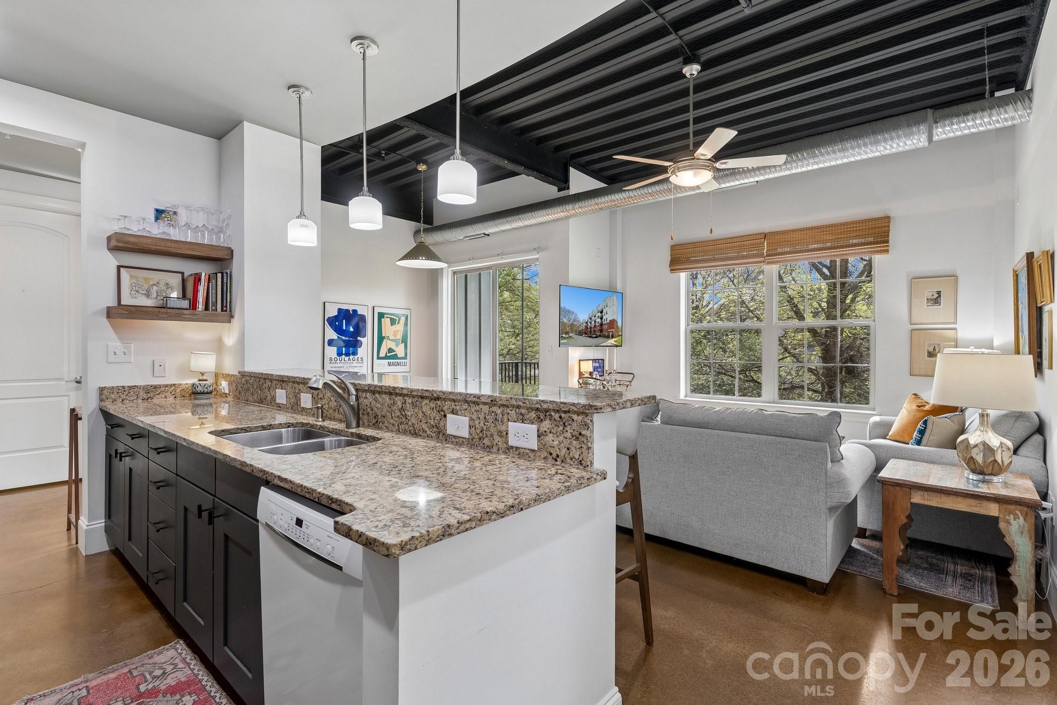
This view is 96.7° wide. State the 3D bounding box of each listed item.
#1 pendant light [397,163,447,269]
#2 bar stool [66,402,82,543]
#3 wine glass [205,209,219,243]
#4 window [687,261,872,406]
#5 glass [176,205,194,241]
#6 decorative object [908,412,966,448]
[{"bbox_3d":[-1.196,-1.561,5.288,0.565,1.137,0.565,1,1,40],"label":"pendant light"},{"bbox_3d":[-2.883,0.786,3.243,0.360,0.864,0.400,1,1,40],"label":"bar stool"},{"bbox_3d":[-2.144,-0.836,3.181,0.088,0.236,0.088,1,1,40],"label":"wine glass"},{"bbox_3d":[2.554,-0.248,4.989,1.813,1.570,0.110,1,1,40],"label":"window"},{"bbox_3d":[-2.189,-0.816,2.999,0.082,0.240,0.082,1,1,39],"label":"glass"},{"bbox_3d":[2.863,0.588,3.280,0.430,0.360,0.160,0,12,-9],"label":"decorative object"}]

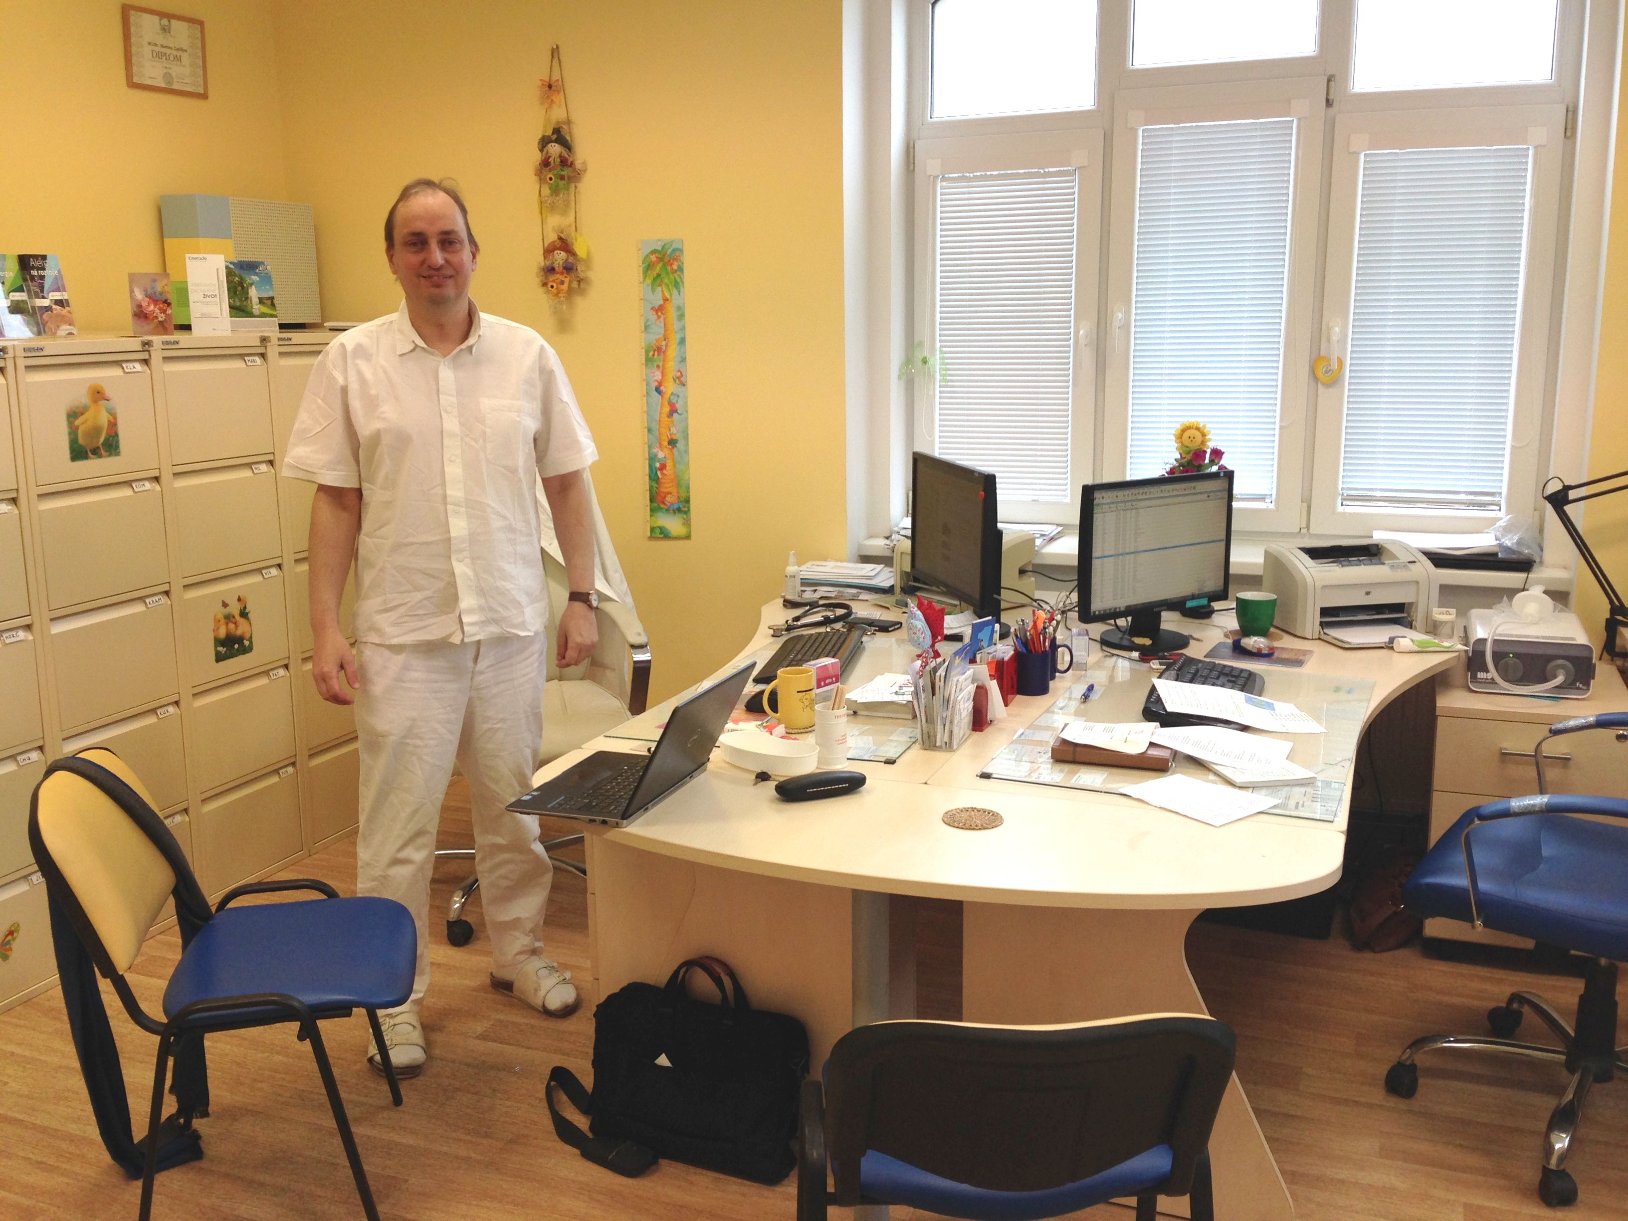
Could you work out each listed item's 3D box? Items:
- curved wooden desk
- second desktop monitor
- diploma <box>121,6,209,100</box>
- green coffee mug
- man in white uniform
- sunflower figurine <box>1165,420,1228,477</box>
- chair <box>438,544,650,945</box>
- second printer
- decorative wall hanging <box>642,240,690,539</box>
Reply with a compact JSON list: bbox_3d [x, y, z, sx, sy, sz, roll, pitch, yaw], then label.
[{"bbox_3d":[0.448,0.546,3.413,1.840,0.741,2.260,3,12,20],"label":"curved wooden desk"},{"bbox_3d":[0.824,-0.122,3.812,0.507,0.412,0.210,-8,13,-33],"label":"second desktop monitor"},{"bbox_3d":[-1.954,-1.691,4.711,0.020,0.233,0.335,3,12,20],"label":"diploma"},{"bbox_3d":[1.129,0.006,3.943,0.105,0.105,0.110,-1,11,0],"label":"green coffee mug"},{"bbox_3d":[-0.783,0.025,3.331,0.650,1.820,0.420,-3,11,-14],"label":"man in white uniform"},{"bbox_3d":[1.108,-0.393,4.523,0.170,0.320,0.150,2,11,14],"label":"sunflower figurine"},{"bbox_3d":[-0.800,0.195,4.147,0.660,1.180,0.680,-3,11,-14],"label":"chair"},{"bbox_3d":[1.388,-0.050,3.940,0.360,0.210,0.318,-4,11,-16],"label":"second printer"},{"bbox_3d":[-0.466,-0.683,4.854,0.148,0.925,0.010,3,12,20],"label":"decorative wall hanging"}]

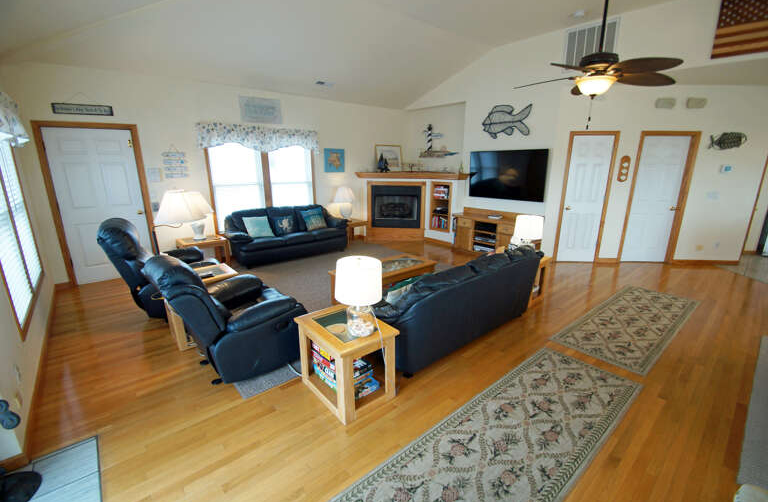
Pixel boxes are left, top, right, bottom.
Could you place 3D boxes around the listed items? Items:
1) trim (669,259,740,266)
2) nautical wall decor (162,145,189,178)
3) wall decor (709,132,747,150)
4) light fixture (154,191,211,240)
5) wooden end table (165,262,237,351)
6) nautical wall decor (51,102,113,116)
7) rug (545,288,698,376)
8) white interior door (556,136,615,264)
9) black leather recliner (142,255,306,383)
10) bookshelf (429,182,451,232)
[{"bbox_3d":[5.287,0.195,5.247,1.105,0.085,0.020,0,14,1],"label":"trim"},{"bbox_3d":[-3.129,-1.343,4.796,0.310,0.470,0.025,-11,17,-37],"label":"nautical wall decor"},{"bbox_3d":[5.296,-1.689,4.922,0.560,0.270,0.050,0,14,0],"label":"wall decor"},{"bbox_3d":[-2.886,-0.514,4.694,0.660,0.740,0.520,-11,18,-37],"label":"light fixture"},{"bbox_3d":[-1.731,0.498,3.066,0.490,0.520,0.600,13,19,43],"label":"wooden end table"},{"bbox_3d":[-3.773,-1.774,4.020,0.560,0.130,0.030,-11,18,-37],"label":"nautical wall decor"},{"bbox_3d":[2.653,0.704,3.371,2.330,0.010,0.685,-11,18,-37],"label":"rug"},{"bbox_3d":[3.268,-0.797,5.218,0.617,2.030,0.040,0,14,0],"label":"white interior door"},{"bbox_3d":[-1.263,0.441,2.534,1.000,0.950,0.890,-10,17,-35],"label":"black leather recliner"},{"bbox_3d":[1.306,-0.953,6.945,0.260,1.040,0.600,-11,18,-37],"label":"bookshelf"}]

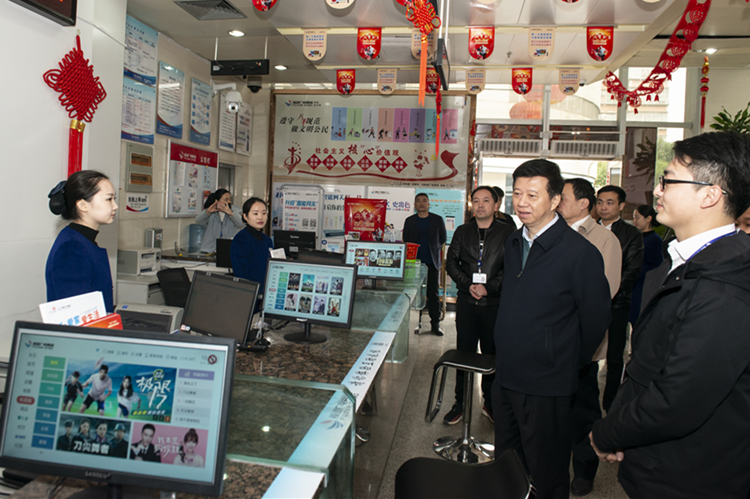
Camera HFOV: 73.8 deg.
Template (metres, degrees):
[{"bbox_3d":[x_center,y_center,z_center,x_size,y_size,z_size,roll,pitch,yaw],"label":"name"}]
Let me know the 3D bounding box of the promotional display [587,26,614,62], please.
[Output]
[{"bbox_3d":[1.991,-1.810,4.410,0.228,0.300,0.020,4,5,9],"label":"promotional display"}]

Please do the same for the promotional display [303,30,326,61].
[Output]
[{"bbox_3d":[-0.640,-2.192,5.355,0.267,0.335,0.010,3,5,9],"label":"promotional display"}]

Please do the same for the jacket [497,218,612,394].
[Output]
[{"bbox_3d":[0.670,0.214,1.909,0.310,0.690,0.500,0,6,-31],"label":"jacket"}]

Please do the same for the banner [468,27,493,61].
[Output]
[{"bbox_3d":[1.027,-1.984,4.820,0.255,0.330,0.012,3,4,8],"label":"banner"}]

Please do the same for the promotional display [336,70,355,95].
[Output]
[{"bbox_3d":[-0.395,-2.308,6.886,0.263,0.342,0.010,3,5,9],"label":"promotional display"}]

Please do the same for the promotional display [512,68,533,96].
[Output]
[{"bbox_3d":[1.711,-1.944,5.796,0.228,0.308,0.020,4,5,9],"label":"promotional display"}]

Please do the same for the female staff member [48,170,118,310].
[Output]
[{"bbox_3d":[-1.225,0.490,2.110,0.310,1.620,0.440,3,4,7],"label":"female staff member"}]

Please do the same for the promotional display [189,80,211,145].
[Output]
[{"bbox_3d":[-2.205,-1.732,6.383,0.020,0.765,0.515,3,5,9],"label":"promotional display"}]

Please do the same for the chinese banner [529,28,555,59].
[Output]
[{"bbox_3d":[1.586,-1.959,4.760,0.255,0.330,0.012,3,4,8],"label":"chinese banner"}]

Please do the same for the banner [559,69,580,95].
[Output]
[{"bbox_3d":[2.222,-1.913,5.704,0.224,0.298,0.020,4,5,9],"label":"banner"}]

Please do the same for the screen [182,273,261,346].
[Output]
[{"bbox_3d":[-0.735,0.287,2.370,0.440,0.340,0.180,5,5,30],"label":"screen"}]

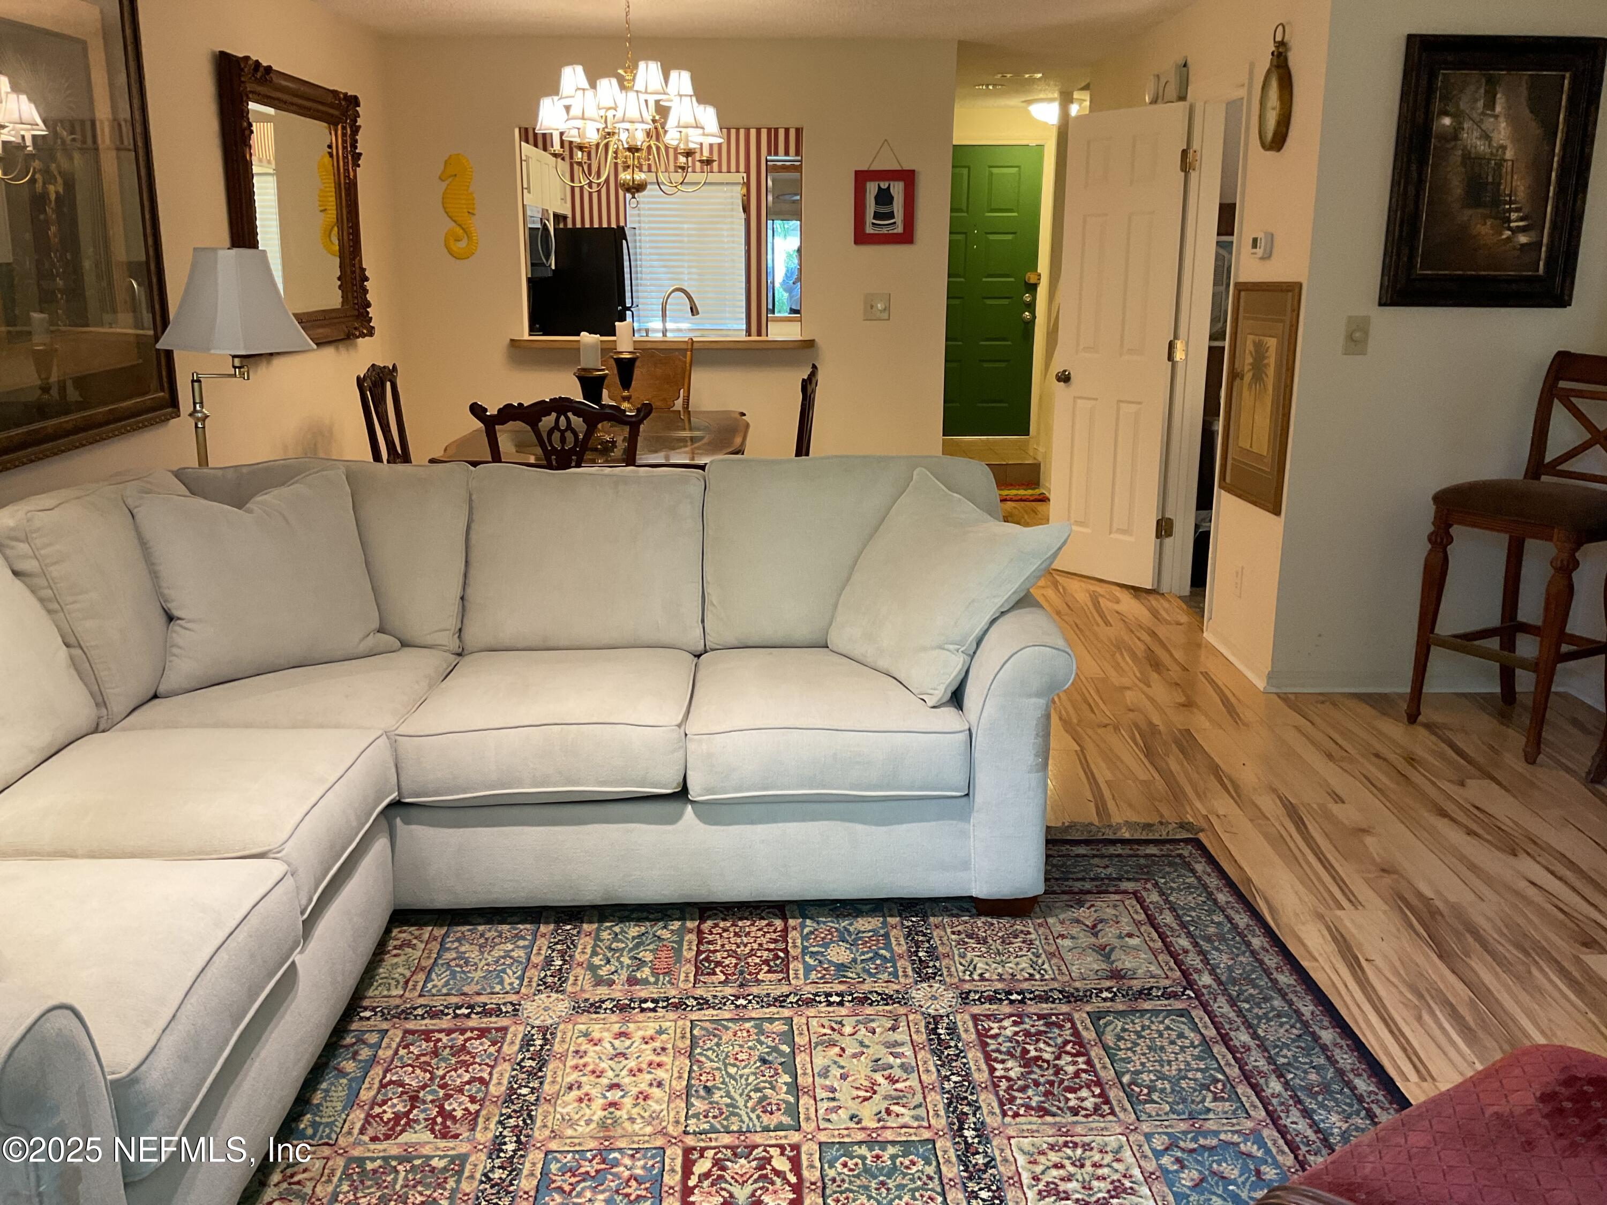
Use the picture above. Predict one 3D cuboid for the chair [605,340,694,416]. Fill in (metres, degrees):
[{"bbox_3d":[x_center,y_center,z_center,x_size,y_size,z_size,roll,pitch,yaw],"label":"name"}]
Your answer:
[{"bbox_3d":[-0.743,-0.661,6.185,0.470,1.050,0.530,0,14,-1],"label":"chair"}]

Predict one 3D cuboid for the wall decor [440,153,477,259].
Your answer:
[{"bbox_3d":[-1.669,-1.915,6.521,0.185,0.500,0.035,0,14,-1],"label":"wall decor"}]

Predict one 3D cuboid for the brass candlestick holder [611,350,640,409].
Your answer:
[{"bbox_3d":[-0.753,-0.922,5.716,0.125,0.270,0.125,0,14,-1],"label":"brass candlestick holder"}]

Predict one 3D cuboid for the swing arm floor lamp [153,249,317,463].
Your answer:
[{"bbox_3d":[-1.589,-0.266,3.804,0.480,1.450,0.440,0,14,-1],"label":"swing arm floor lamp"}]

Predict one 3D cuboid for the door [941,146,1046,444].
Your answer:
[{"bbox_3d":[1.222,-2.207,9.647,0.914,2.030,0.050,0,14,-1],"label":"door"}]

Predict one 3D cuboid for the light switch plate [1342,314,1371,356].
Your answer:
[{"bbox_3d":[1.769,-0.848,4.290,0.077,0.124,0.018,0,14,-1],"label":"light switch plate"}]

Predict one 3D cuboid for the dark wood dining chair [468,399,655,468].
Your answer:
[{"bbox_3d":[-0.737,-0.192,4.426,0.560,1.005,0.570,0,14,-1],"label":"dark wood dining chair"}]

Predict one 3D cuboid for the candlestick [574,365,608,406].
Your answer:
[{"bbox_3d":[-0.770,-0.718,4.915,0.122,0.280,0.122,0,14,-1],"label":"candlestick"}]

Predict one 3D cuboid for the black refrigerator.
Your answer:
[{"bbox_3d":[-1.548,-1.747,9.292,0.790,1.655,0.750,0,14,-1],"label":"black refrigerator"}]

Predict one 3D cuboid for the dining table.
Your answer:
[{"bbox_3d":[-0.763,-0.289,5.342,1.075,0.760,1.660,0,14,-1],"label":"dining table"}]

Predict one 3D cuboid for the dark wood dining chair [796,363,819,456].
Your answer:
[{"bbox_3d":[-0.230,-0.456,5.483,0.570,1.000,0.560,1,14,2],"label":"dark wood dining chair"}]

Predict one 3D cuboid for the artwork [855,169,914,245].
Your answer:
[{"bbox_3d":[0.379,-1.854,6.313,0.285,0.341,0.020,0,14,-1],"label":"artwork"}]

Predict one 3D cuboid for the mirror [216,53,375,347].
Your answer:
[{"bbox_3d":[-1.907,-1.505,5.188,0.100,0.985,1.220,0,14,-1],"label":"mirror"}]

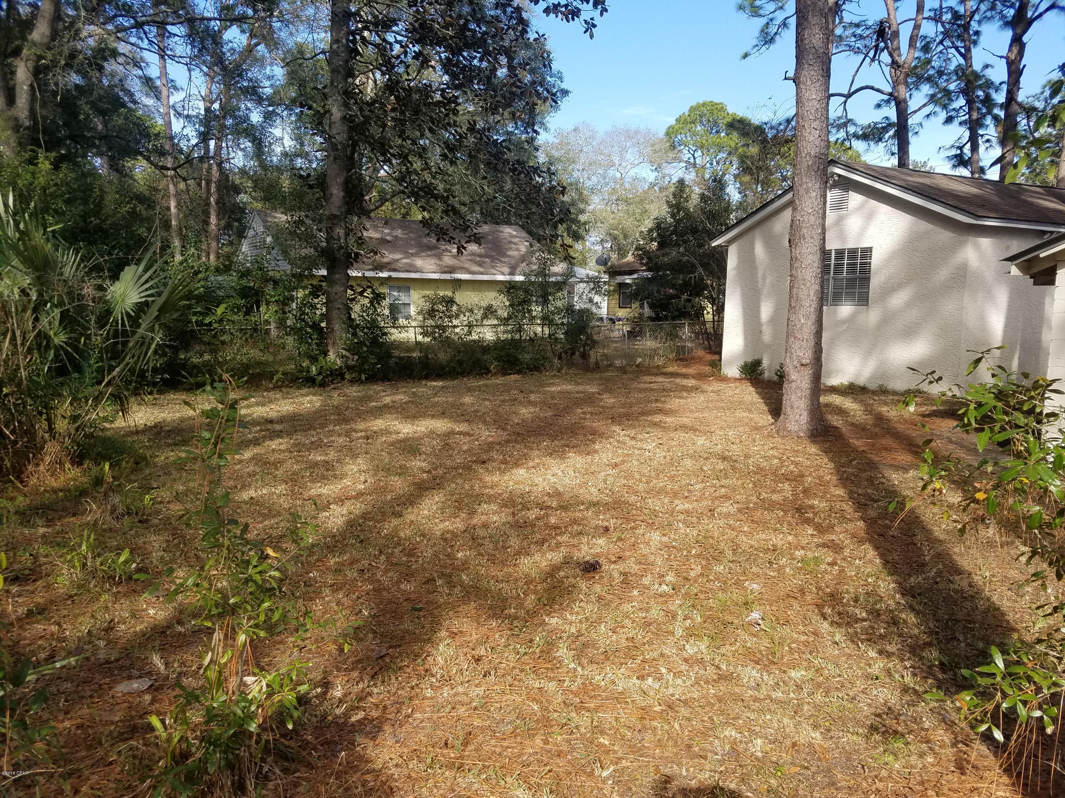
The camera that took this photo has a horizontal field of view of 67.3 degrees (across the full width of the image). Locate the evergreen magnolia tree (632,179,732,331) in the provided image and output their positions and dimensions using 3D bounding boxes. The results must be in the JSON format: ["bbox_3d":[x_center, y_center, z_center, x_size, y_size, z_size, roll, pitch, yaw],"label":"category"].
[{"bbox_3d":[4.927,-4.216,25.609,3.400,5.480,3.200,0,7,0],"label":"evergreen magnolia tree"}]

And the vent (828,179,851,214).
[{"bbox_3d":[5.432,-3.578,14.256,0.070,0.560,0.470,-4,8,-31],"label":"vent"}]

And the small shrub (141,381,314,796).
[{"bbox_3d":[-0.967,0.576,2.500,0.490,1.270,0.450,0,7,0],"label":"small shrub"}]

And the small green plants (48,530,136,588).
[{"bbox_3d":[-2.428,0.859,4.393,0.430,0.270,0.370,0,7,0],"label":"small green plants"}]

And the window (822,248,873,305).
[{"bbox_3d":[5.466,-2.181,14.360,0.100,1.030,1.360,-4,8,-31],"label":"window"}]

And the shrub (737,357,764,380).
[{"bbox_3d":[4.382,-0.576,16.023,0.450,0.440,0.500,-4,8,-31],"label":"shrub"}]

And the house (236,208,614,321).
[{"bbox_3d":[-5.593,-5.564,36.802,13.700,5.400,9.400,-4,8,-31],"label":"house"}]

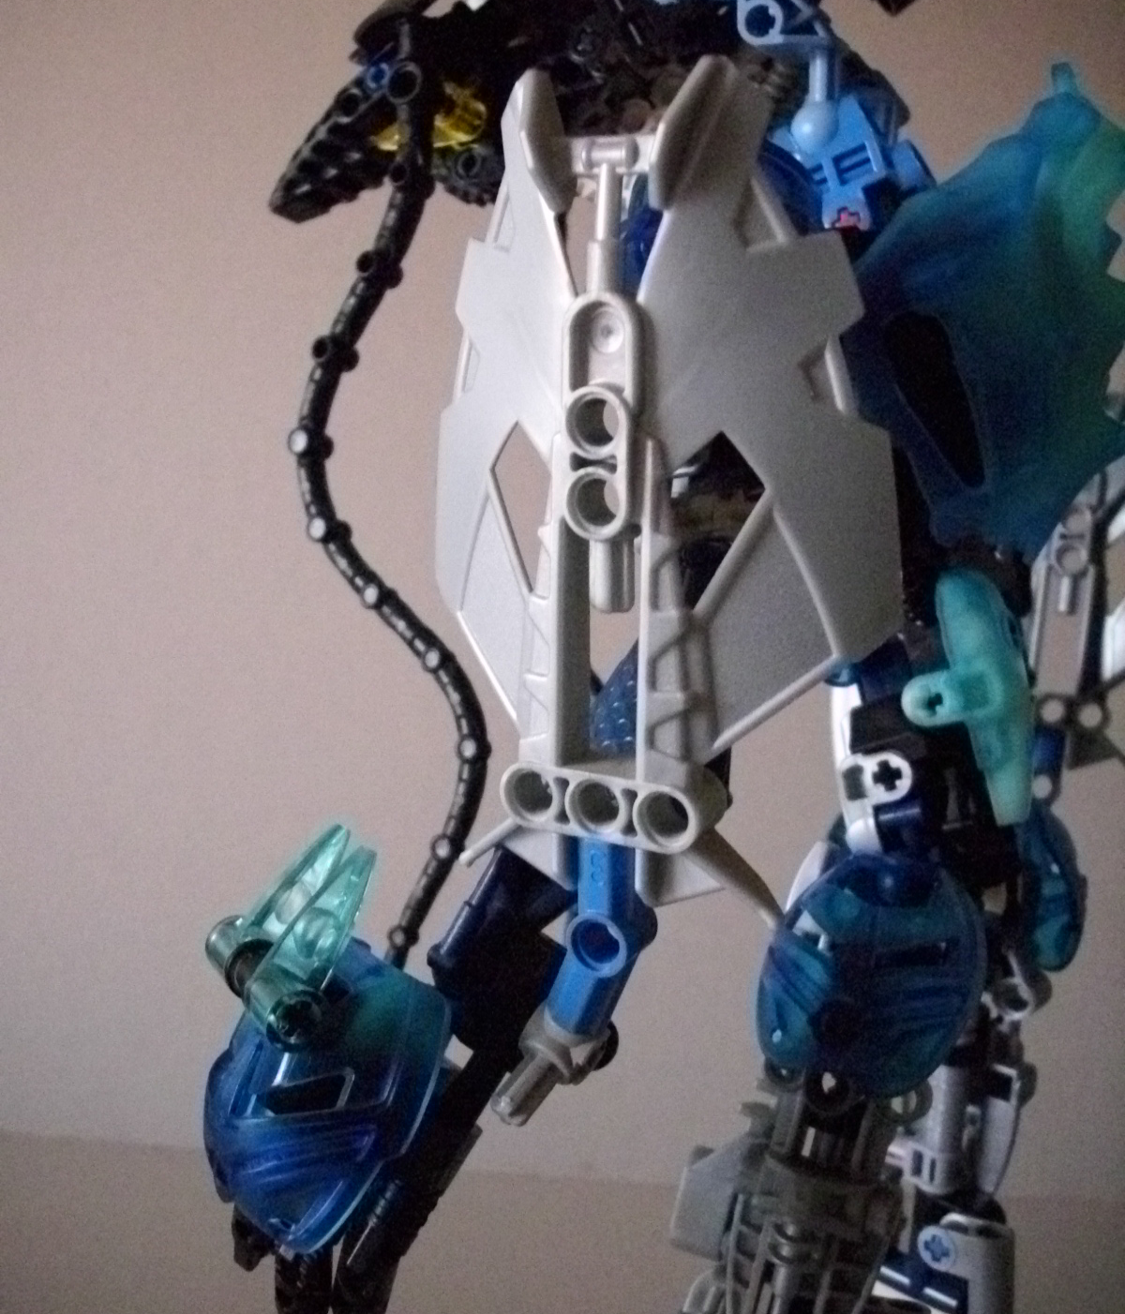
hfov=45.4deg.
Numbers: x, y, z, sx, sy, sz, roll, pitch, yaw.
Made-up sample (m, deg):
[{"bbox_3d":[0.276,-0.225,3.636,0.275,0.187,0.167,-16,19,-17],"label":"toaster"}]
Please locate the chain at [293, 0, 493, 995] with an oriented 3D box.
[{"bbox_3d":[-0.029,-0.027,0.222,0.033,0.159,0.025,-1,-6,11],"label":"chain"}]

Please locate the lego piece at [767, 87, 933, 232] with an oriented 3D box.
[{"bbox_3d":[0.048,-0.082,0.221,0.024,0.024,0.018,-22,-3,19],"label":"lego piece"}]

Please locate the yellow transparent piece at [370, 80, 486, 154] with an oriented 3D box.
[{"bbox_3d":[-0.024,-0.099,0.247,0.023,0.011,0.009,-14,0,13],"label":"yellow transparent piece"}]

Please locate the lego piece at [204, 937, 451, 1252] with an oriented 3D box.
[{"bbox_3d":[-0.029,0.053,0.164,0.028,0.036,0.017,19,16,30],"label":"lego piece"}]

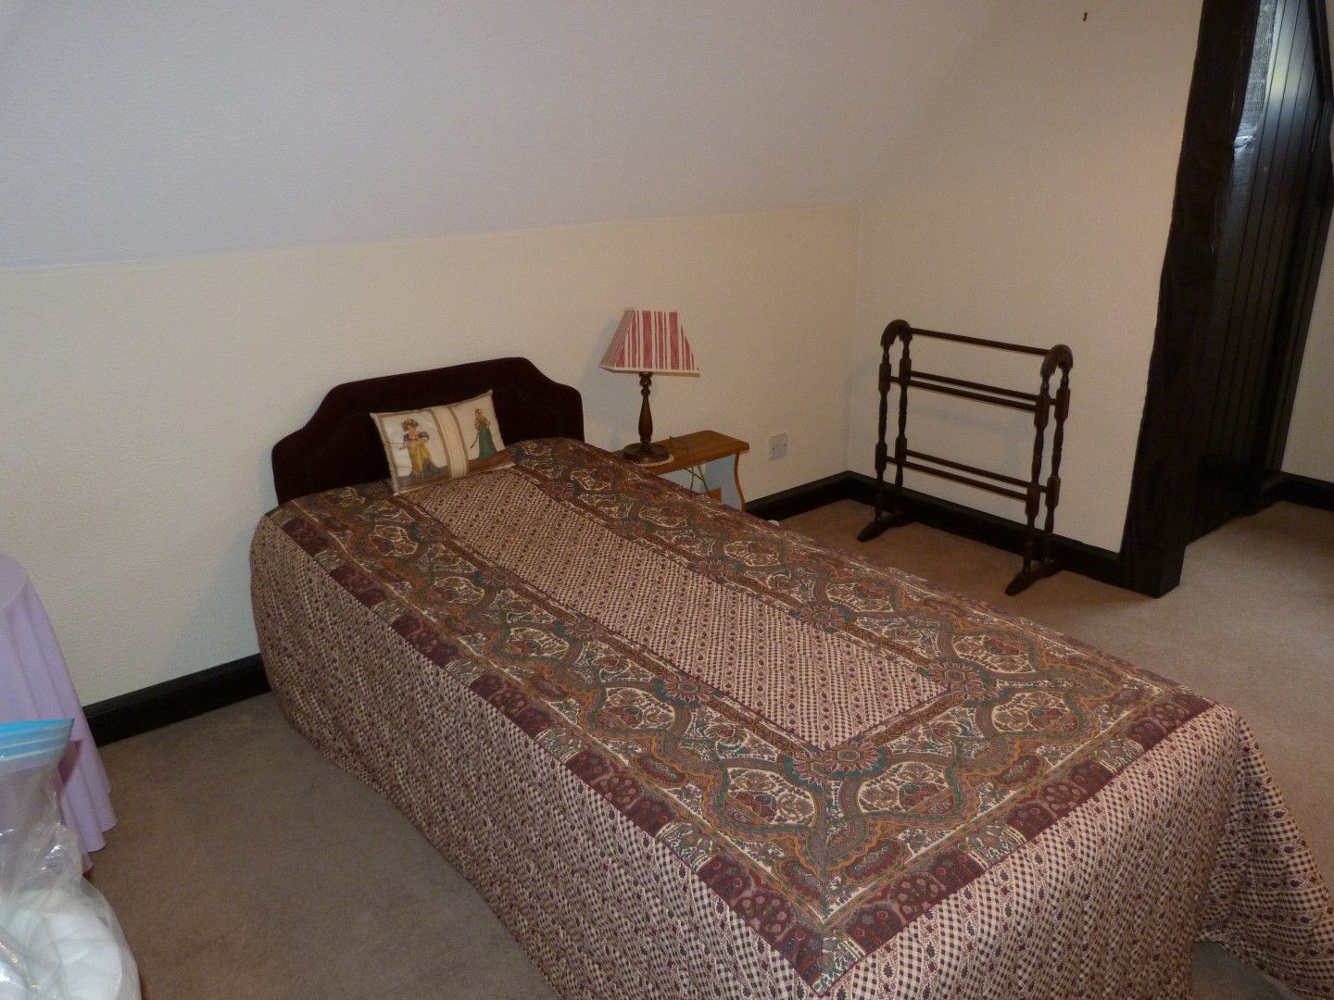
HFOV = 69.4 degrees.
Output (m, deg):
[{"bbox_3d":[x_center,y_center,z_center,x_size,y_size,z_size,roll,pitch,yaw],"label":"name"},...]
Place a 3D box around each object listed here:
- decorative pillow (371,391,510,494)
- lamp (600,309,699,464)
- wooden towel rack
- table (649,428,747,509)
[{"bbox_3d":[-0.583,-0.155,2.538,0.356,0.216,0.095,-17,1,-38],"label":"decorative pillow"},{"bbox_3d":[-0.059,-0.353,2.956,0.259,0.460,0.236,-5,20,-11],"label":"lamp"},{"bbox_3d":[1.005,-0.172,3.243,0.271,0.790,0.647,-16,24,-36],"label":"wooden towel rack"},{"bbox_3d":[0.016,0.062,3.148,0.497,0.454,0.246,-16,24,-36],"label":"table"}]

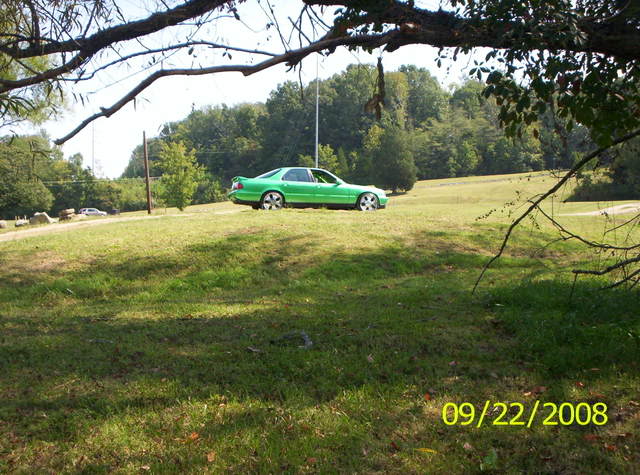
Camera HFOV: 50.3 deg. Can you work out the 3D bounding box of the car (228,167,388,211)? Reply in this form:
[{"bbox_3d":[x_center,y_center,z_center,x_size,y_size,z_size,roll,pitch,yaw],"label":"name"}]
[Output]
[{"bbox_3d":[-0.250,-1.490,21.100,4.950,1.380,1.810,-1,3,-16],"label":"car"}]

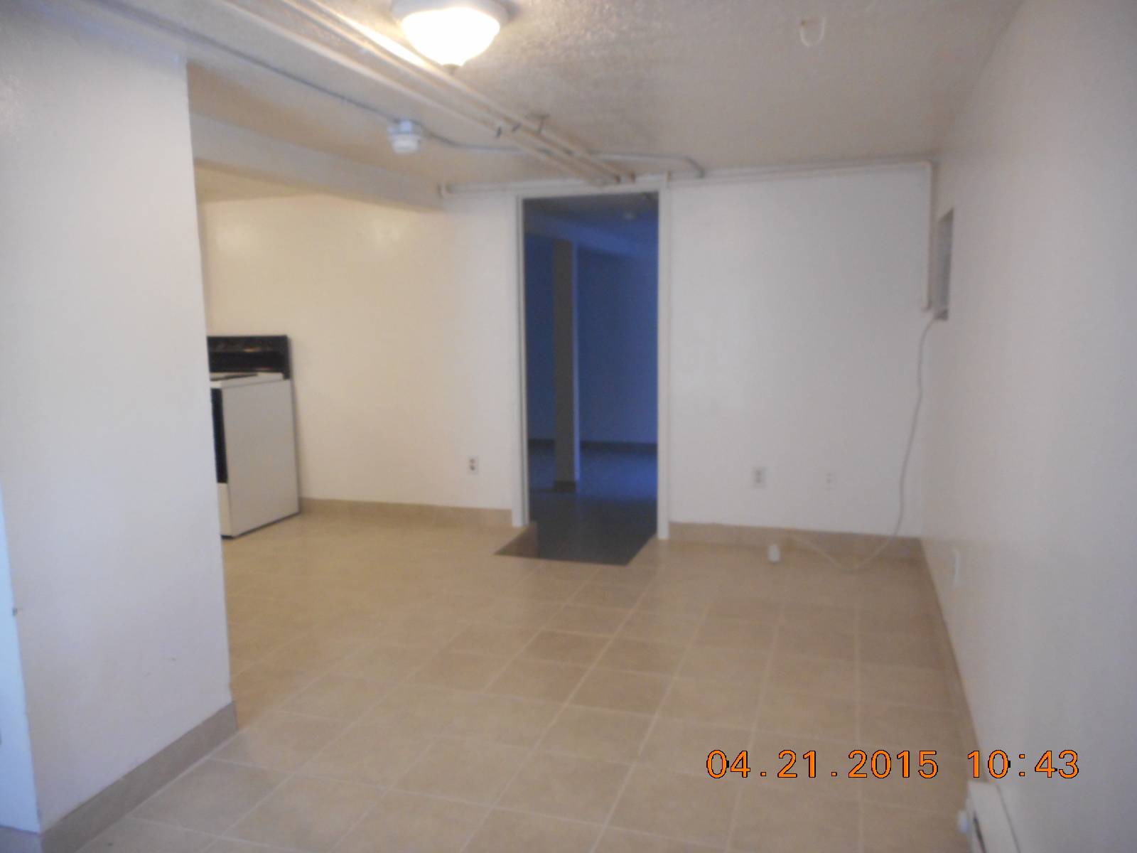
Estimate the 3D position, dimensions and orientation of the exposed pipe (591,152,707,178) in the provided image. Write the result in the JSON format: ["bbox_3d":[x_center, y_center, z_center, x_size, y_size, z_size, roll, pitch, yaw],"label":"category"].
[{"bbox_3d":[0.429,-1.317,4.138,0.440,0.035,0.550,1,8,18],"label":"exposed pipe"}]

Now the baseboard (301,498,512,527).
[{"bbox_3d":[-1.079,0.561,5.324,1.530,0.110,0.015,1,8,19],"label":"baseboard"}]

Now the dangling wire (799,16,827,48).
[{"bbox_3d":[0.651,-1.052,2.188,0.065,0.075,0.012,1,8,18],"label":"dangling wire"}]

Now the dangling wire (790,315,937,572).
[{"bbox_3d":[1.490,0.084,4.180,0.660,1.250,0.300,1,8,18],"label":"dangling wire"}]

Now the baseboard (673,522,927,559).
[{"bbox_3d":[1.216,0.621,4.504,1.360,0.110,0.015,1,8,19],"label":"baseboard"}]

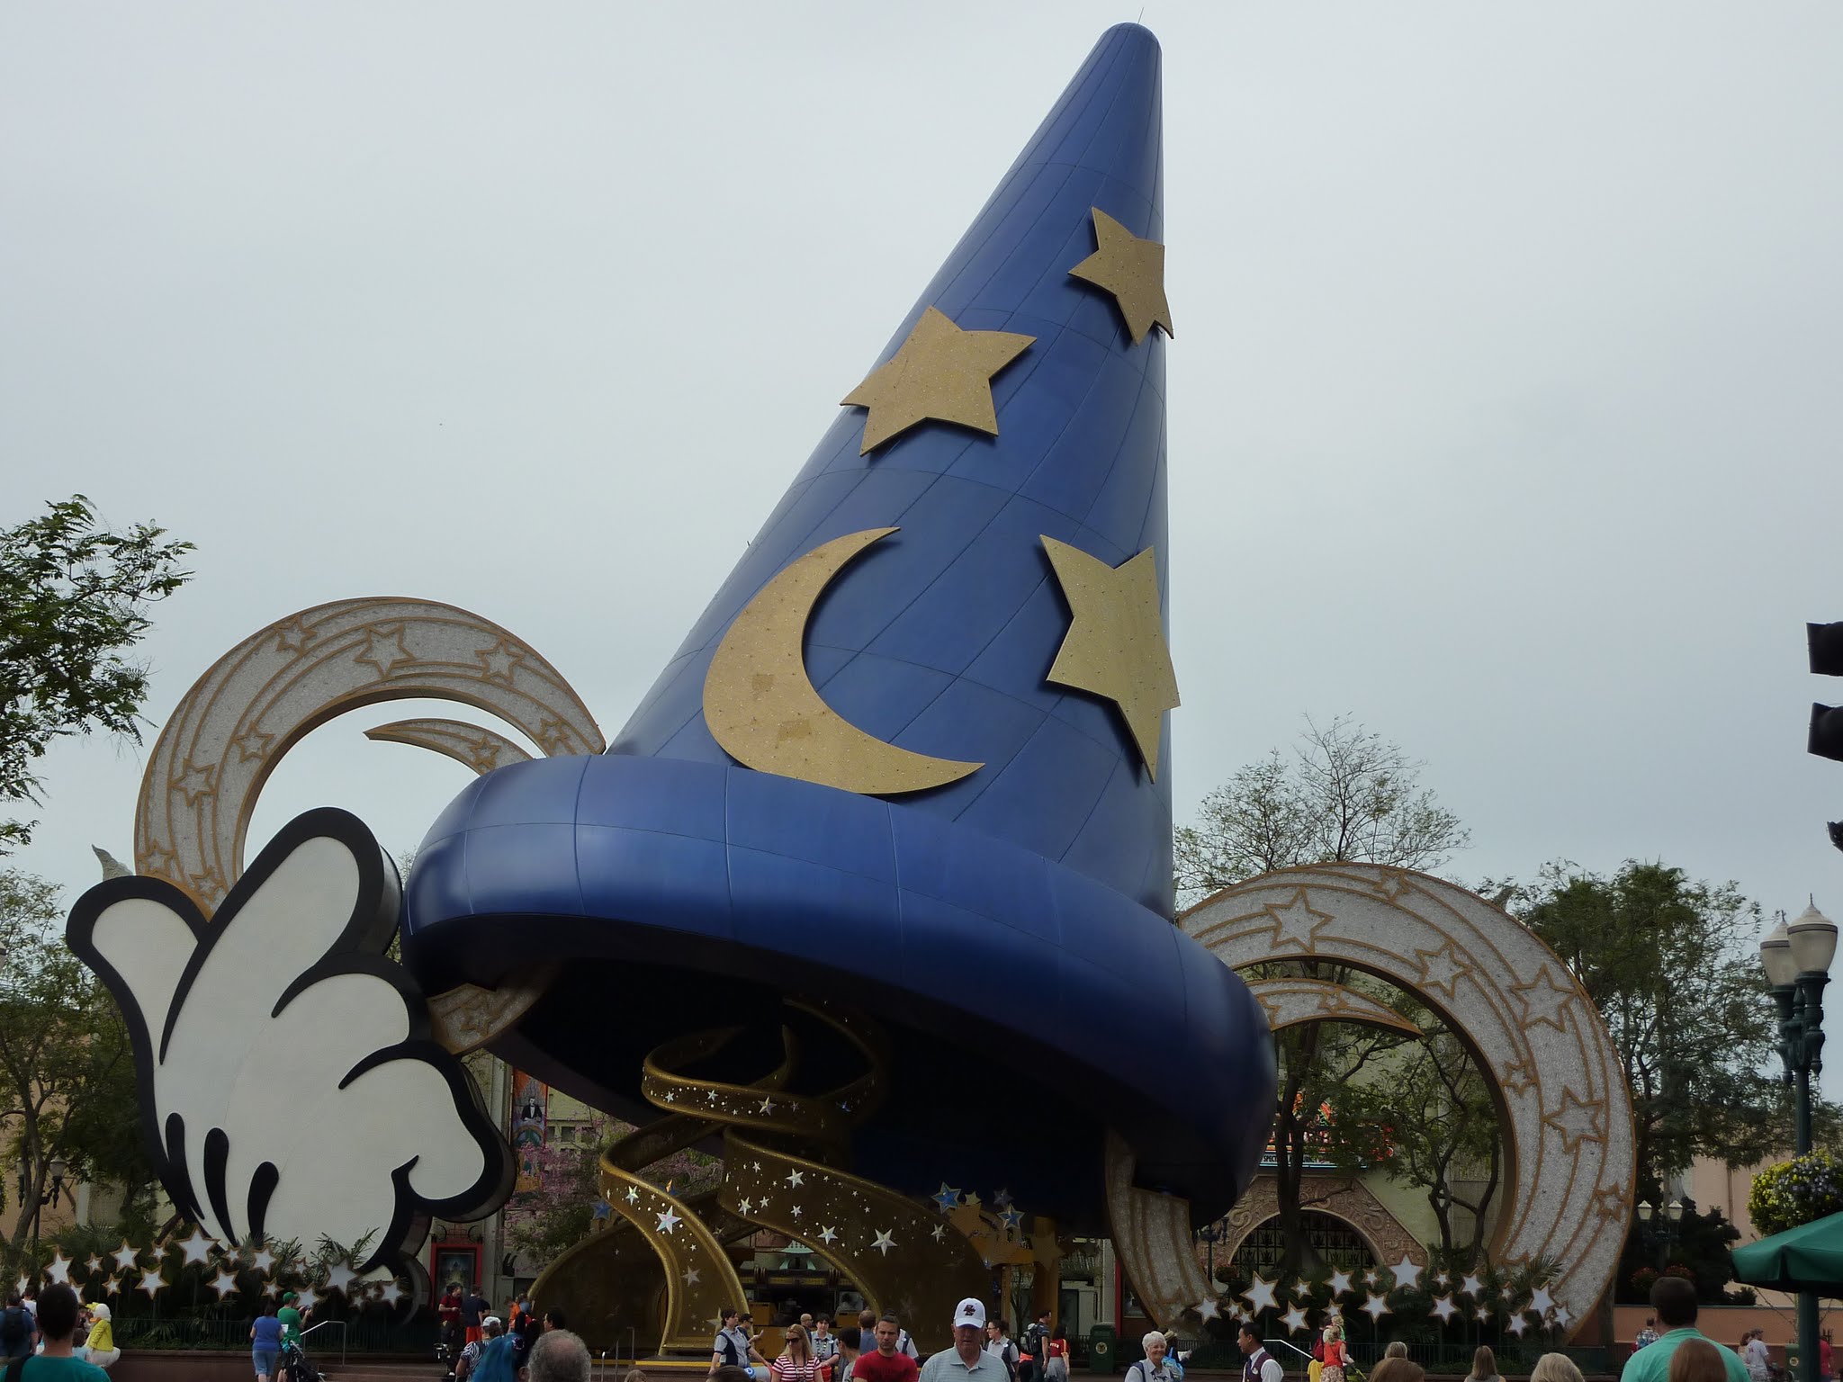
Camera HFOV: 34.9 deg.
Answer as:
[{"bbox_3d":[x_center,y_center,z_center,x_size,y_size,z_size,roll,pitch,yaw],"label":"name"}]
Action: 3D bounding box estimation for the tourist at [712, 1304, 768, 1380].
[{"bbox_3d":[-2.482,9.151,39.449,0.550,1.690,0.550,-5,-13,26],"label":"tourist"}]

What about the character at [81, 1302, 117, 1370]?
[{"bbox_3d":[-12.518,10.049,44.325,0.720,1.560,0.700,3,-12,-9],"label":"character"}]

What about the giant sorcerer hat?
[{"bbox_3d":[1.667,-4.402,75.950,21.400,32.200,21.400,17,-22,-2],"label":"giant sorcerer hat"}]

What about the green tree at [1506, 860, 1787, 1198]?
[{"bbox_3d":[20.294,11.942,81.385,8.400,14.630,8.200,1,-12,0],"label":"green tree"}]

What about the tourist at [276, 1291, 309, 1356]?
[{"bbox_3d":[-10.312,10.694,47.776,0.550,1.760,0.550,-11,-17,44],"label":"tourist"}]

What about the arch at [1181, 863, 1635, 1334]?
[{"bbox_3d":[10.937,10.260,70.966,13.300,12.200,1.100,3,-12,-10],"label":"arch"}]

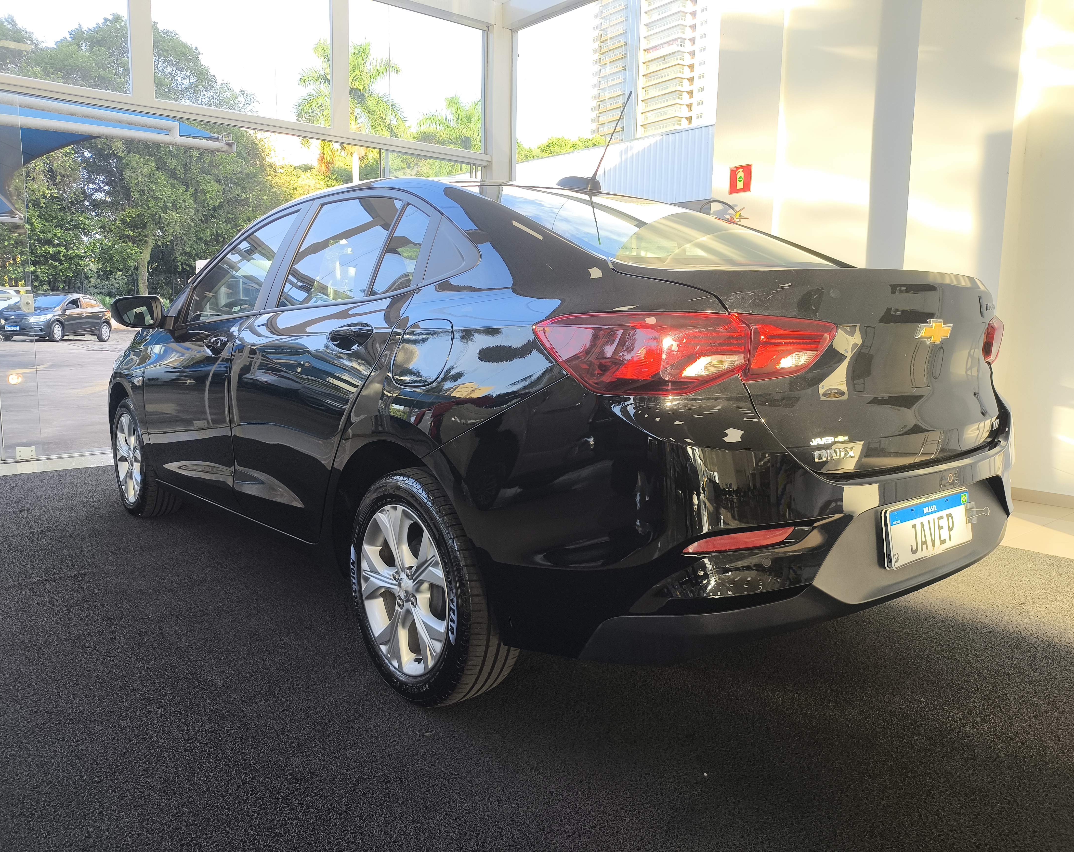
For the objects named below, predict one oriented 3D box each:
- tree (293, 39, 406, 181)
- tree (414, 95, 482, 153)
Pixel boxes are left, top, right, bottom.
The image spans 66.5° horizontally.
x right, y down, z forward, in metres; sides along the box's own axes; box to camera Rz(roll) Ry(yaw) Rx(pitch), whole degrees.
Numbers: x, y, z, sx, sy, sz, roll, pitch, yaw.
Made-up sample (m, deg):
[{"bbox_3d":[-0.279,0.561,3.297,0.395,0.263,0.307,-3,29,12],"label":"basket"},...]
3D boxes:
[{"bbox_3d":[-10.394,-13.515,46.406,6.140,15.640,6.140,1,8,0],"label":"tree"},{"bbox_3d":[-4.659,-14.332,55.320,6.610,14.900,6.610,1,8,0],"label":"tree"}]

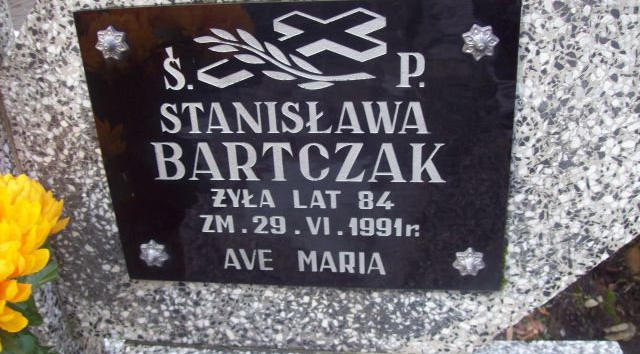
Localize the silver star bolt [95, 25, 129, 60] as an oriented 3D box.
[{"bbox_3d":[-0.193,-0.121,0.608,0.032,0.032,0.013,0,26,8],"label":"silver star bolt"}]

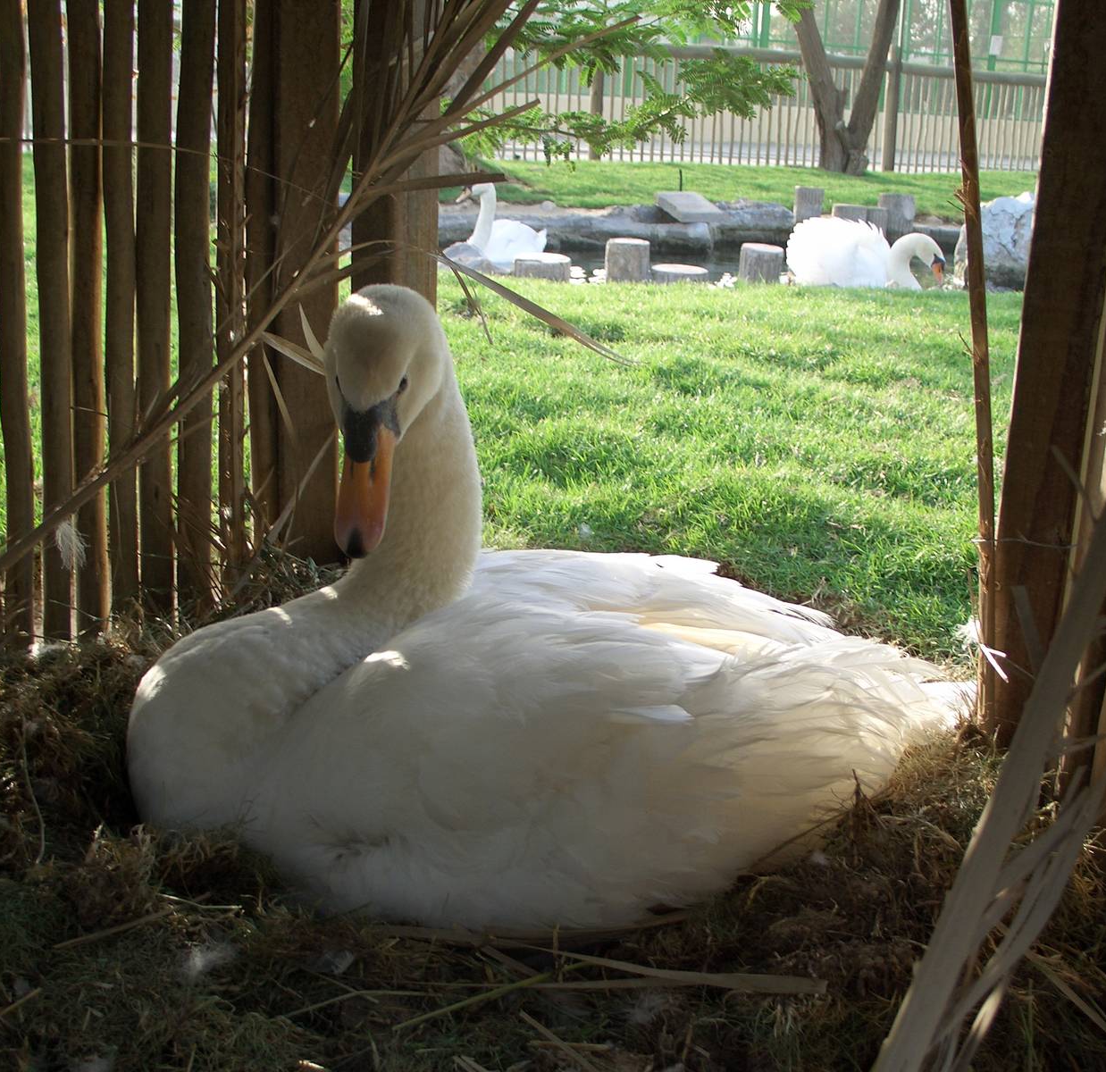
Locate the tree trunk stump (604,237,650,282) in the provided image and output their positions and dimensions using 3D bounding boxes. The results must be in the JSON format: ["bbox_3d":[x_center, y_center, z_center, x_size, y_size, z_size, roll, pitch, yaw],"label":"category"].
[{"bbox_3d":[0.310,-1.148,6.200,0.185,0.200,0.185,2,15,0],"label":"tree trunk stump"}]

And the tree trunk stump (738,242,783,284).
[{"bbox_3d":[0.866,-1.134,6.200,0.185,0.190,0.185,2,15,0],"label":"tree trunk stump"}]

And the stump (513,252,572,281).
[{"bbox_3d":[-0.044,-1.115,6.200,0.240,0.150,0.240,2,15,0],"label":"stump"}]

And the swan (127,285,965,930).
[{"bbox_3d":[0.005,0.010,1.130,0.670,0.420,0.370,-2,16,-16],"label":"swan"}]

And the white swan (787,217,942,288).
[{"bbox_3d":[1.349,-1.209,6.400,0.720,0.370,0.430,10,17,28],"label":"white swan"}]

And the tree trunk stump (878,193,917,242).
[{"bbox_3d":[2.039,-1.884,8.800,0.225,0.290,0.225,2,15,0],"label":"tree trunk stump"}]

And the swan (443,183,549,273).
[{"bbox_3d":[-0.264,-1.543,7.400,0.650,0.460,0.360,-11,19,-39],"label":"swan"}]

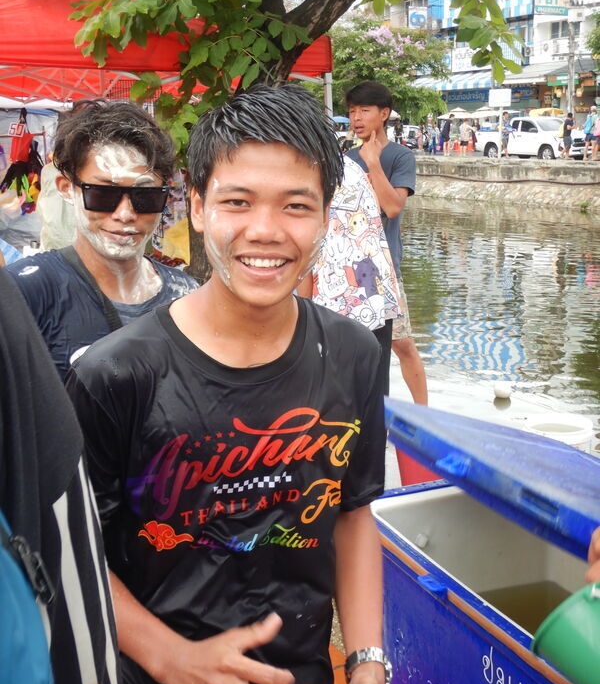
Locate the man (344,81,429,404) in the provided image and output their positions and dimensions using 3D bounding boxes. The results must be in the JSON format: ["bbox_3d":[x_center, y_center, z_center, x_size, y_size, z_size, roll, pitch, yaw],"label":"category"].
[{"bbox_3d":[0.366,-0.308,4.585,0.470,1.690,0.370,9,14,38],"label":"man"}]

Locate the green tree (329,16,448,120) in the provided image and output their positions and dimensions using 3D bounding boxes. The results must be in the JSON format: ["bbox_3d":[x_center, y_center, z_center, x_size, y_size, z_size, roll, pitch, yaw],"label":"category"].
[{"bbox_3d":[4.152,-12.892,51.682,6.800,7.000,6.500,0,11,0],"label":"green tree"}]

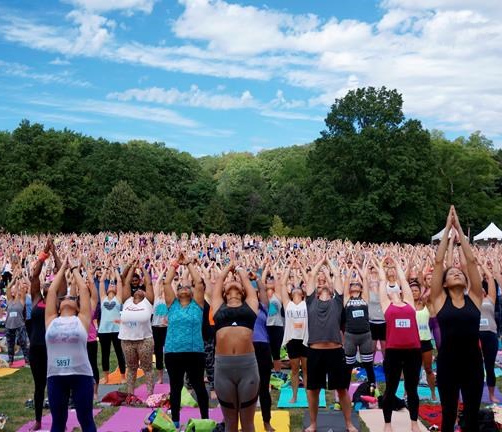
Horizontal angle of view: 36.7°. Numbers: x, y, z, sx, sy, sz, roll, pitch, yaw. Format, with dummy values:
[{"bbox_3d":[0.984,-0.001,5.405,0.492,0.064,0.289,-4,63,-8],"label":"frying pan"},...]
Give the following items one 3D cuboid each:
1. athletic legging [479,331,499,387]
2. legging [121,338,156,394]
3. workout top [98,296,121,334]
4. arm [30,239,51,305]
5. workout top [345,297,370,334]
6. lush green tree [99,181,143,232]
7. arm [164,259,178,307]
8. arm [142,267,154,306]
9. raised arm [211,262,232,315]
[{"bbox_3d":[3.021,1.843,9.800,0.360,0.730,0.270,0,-5,3],"label":"athletic legging"},{"bbox_3d":[-1.574,2.064,10.600,0.420,0.840,0.300,0,-5,0],"label":"legging"},{"bbox_3d":[-2.289,1.615,12.300,0.360,0.590,0.250,0,-11,0],"label":"workout top"},{"bbox_3d":[-2.237,0.590,8.050,0.140,0.680,0.170,6,-16,0],"label":"arm"},{"bbox_3d":[1.476,1.379,10.500,0.350,0.540,0.250,0,-16,5],"label":"workout top"},{"bbox_3d":[-17.093,-0.990,100.000,5.400,7.800,5.400,0,-5,0],"label":"lush green tree"},{"bbox_3d":[-0.871,0.729,8.300,0.170,0.510,0.200,0,-5,3],"label":"arm"},{"bbox_3d":[-1.421,0.963,10.500,0.160,0.530,0.200,0,-5,3],"label":"arm"},{"bbox_3d":[-0.257,0.632,6.600,0.190,0.450,0.200,0,-5,3],"label":"raised arm"}]

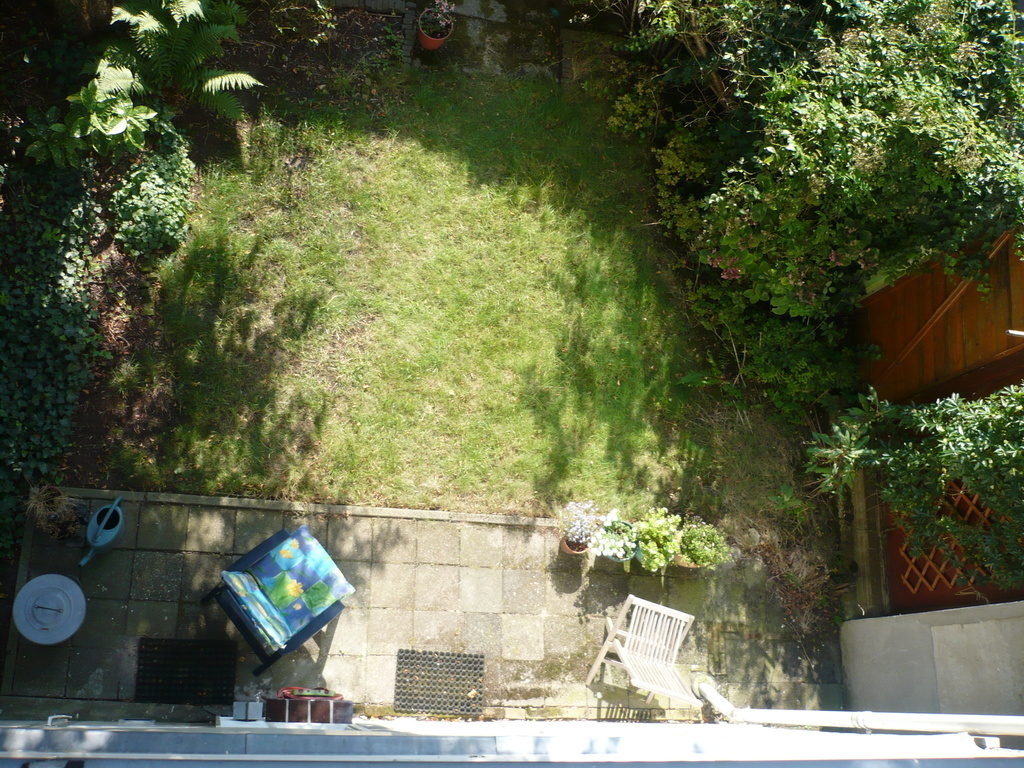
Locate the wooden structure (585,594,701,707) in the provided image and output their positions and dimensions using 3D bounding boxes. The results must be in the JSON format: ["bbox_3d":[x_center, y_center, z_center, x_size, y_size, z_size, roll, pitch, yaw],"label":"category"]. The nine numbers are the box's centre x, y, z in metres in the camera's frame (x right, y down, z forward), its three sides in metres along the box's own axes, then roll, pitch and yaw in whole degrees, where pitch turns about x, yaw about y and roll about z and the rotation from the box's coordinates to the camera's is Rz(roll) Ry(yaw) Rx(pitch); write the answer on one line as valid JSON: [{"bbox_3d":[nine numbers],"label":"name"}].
[{"bbox_3d":[0.929,1.773,6.865,0.487,0.901,0.621,20,71,-8],"label":"wooden structure"}]

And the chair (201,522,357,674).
[{"bbox_3d":[-1.429,1.313,6.394,0.774,0.886,0.611,-37,86,-21],"label":"chair"}]

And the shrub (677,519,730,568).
[{"bbox_3d":[1.303,1.163,7.423,0.397,0.366,0.366,5,73,-13],"label":"shrub"}]

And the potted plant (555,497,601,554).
[{"bbox_3d":[0.444,1.013,7.227,0.316,0.397,0.346,5,73,-13],"label":"potted plant"}]

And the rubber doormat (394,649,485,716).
[{"bbox_3d":[-0.478,1.992,6.909,0.596,0.022,0.390,7,73,-13],"label":"rubber doormat"}]

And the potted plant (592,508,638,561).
[{"bbox_3d":[0.678,1.081,7.279,0.397,0.377,0.366,5,73,-13],"label":"potted plant"}]

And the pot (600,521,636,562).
[{"bbox_3d":[0.718,1.133,7.345,0.285,0.244,0.285,4,74,-13],"label":"pot"}]

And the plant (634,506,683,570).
[{"bbox_3d":[0.966,1.118,7.310,0.377,0.438,0.417,5,73,-13],"label":"plant"}]

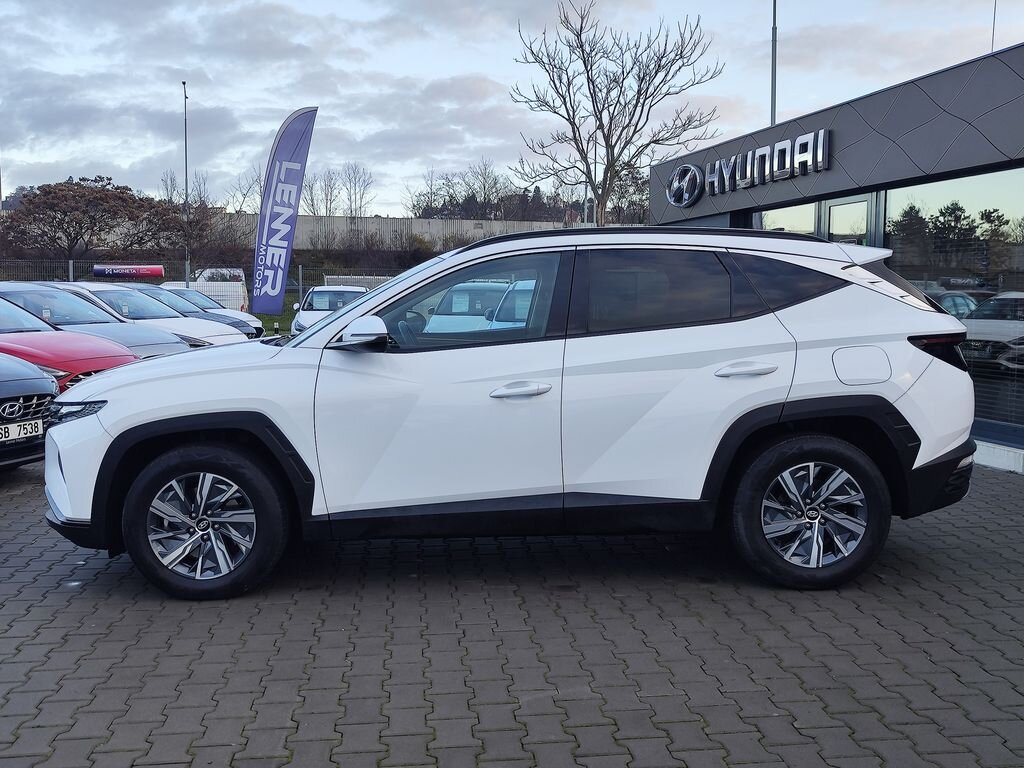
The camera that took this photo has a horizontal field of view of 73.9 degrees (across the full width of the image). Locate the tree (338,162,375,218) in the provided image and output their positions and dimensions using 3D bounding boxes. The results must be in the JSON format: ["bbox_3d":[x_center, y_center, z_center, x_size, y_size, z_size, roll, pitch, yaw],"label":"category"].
[{"bbox_3d":[-10.445,-11.865,46.000,2.570,6.220,2.570,-1,7,0],"label":"tree"}]

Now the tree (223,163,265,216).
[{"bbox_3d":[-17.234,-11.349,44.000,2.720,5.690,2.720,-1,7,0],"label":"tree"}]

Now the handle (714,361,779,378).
[{"bbox_3d":[1.015,-0.063,2.945,0.272,0.075,0.055,-1,5,-2],"label":"handle"}]

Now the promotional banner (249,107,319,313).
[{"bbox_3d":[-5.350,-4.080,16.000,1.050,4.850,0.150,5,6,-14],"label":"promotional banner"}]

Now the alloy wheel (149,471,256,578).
[{"bbox_3d":[-1.343,0.604,3.026,0.465,0.465,0.190,-1,7,-1],"label":"alloy wheel"}]

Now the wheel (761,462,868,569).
[{"bbox_3d":[1.345,0.578,3.105,0.470,0.470,0.170,-1,5,-2],"label":"wheel"}]

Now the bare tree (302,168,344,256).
[{"bbox_3d":[-12.744,-11.595,46.000,2.840,5.950,2.840,-1,7,0],"label":"bare tree"}]

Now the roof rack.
[{"bbox_3d":[0.609,-0.668,3.156,1.780,0.120,0.080,-1,7,-1],"label":"roof rack"}]

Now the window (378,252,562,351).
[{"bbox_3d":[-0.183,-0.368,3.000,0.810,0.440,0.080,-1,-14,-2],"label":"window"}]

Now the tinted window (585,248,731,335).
[{"bbox_3d":[0.646,-0.418,2.995,0.670,0.385,0.040,-1,-16,-1],"label":"tinted window"}]

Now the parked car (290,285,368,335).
[{"bbox_3d":[-3.634,-1.353,14.500,1.780,1.470,4.100,-2,6,-14],"label":"parked car"}]

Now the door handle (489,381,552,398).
[{"bbox_3d":[0.038,0.020,2.895,0.265,0.060,0.055,-1,7,-1],"label":"door handle"}]

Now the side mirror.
[{"bbox_3d":[-0.612,-0.205,2.788,0.220,0.165,0.240,-1,7,-1],"label":"side mirror"}]

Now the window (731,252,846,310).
[{"bbox_3d":[1.256,-0.466,3.090,0.510,0.260,0.080,1,-15,-8],"label":"window"}]

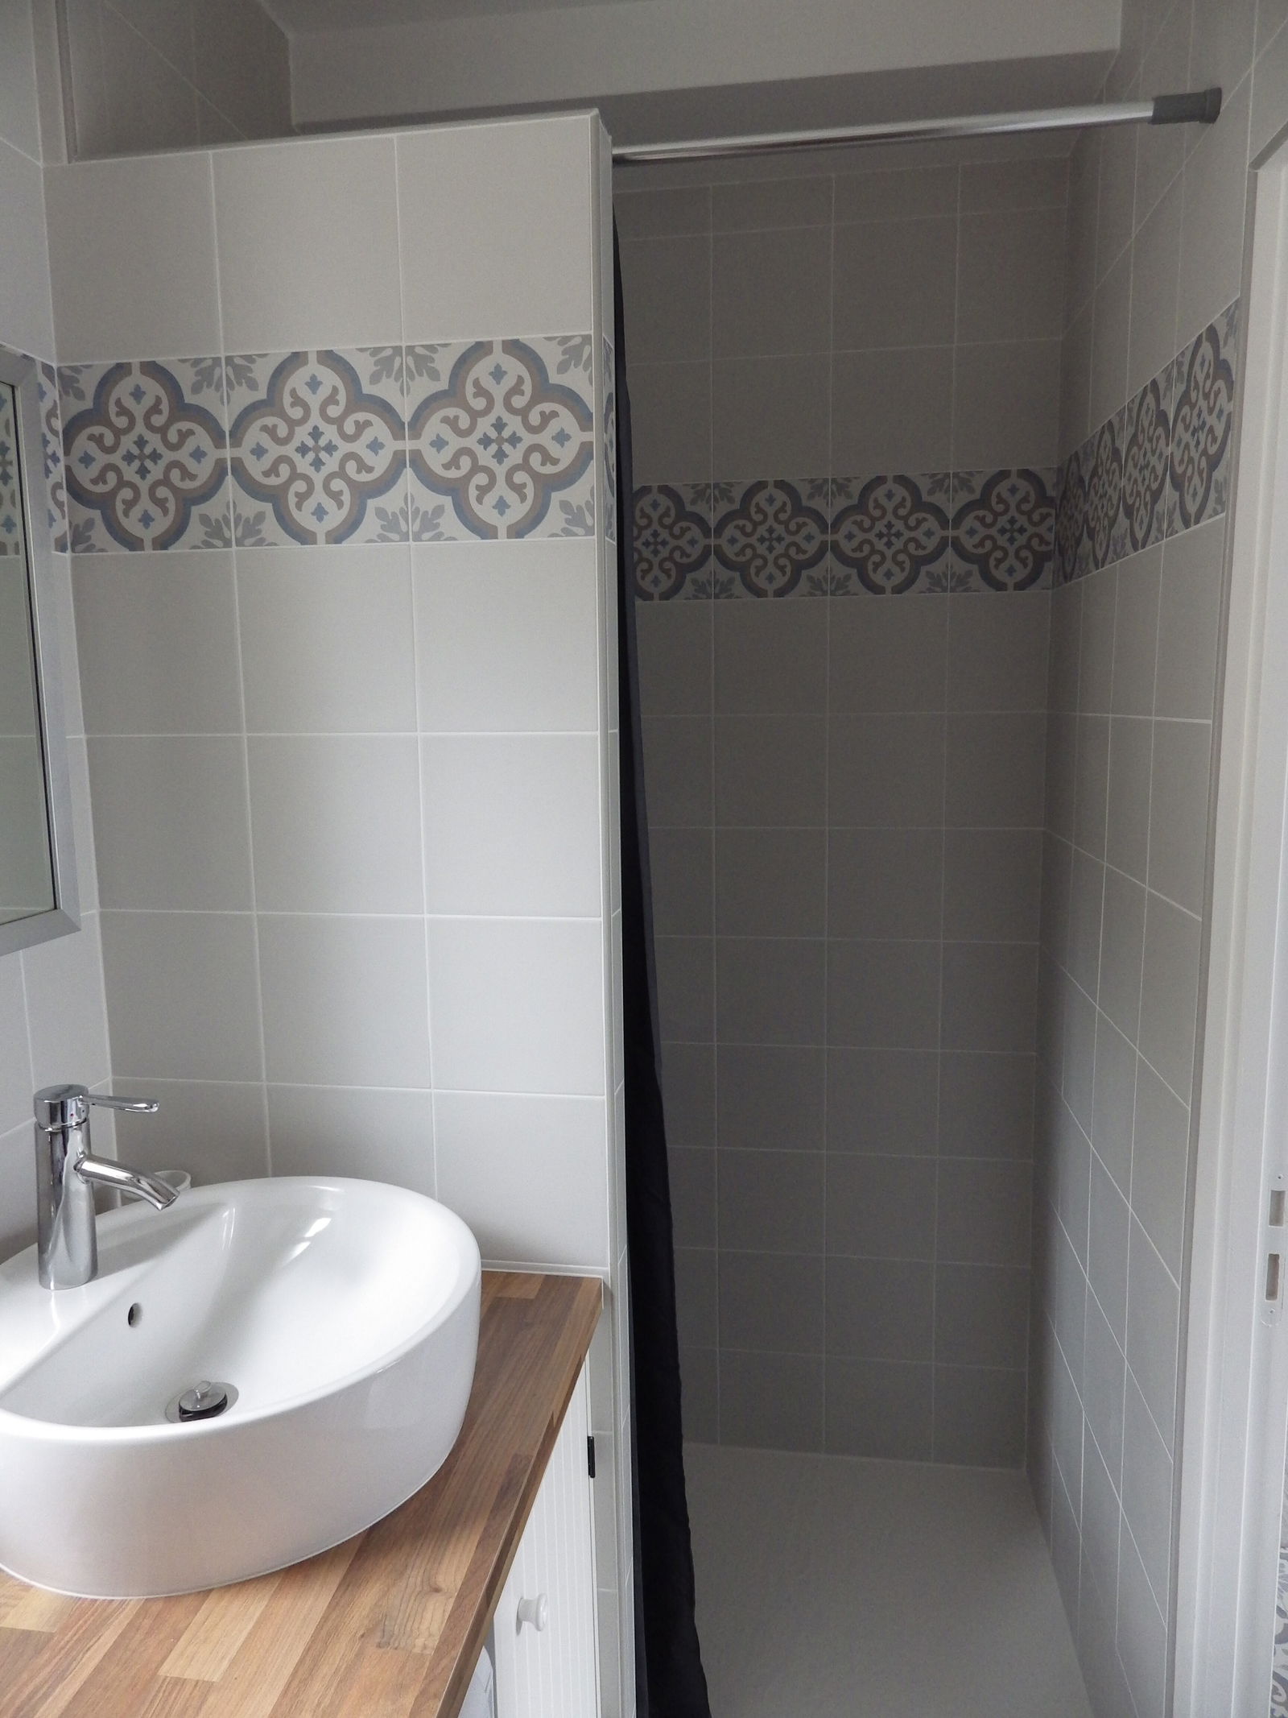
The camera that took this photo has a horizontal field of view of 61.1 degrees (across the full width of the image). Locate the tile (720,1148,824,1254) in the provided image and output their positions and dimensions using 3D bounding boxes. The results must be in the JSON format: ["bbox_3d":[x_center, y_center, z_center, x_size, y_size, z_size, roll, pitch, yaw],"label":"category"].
[{"bbox_3d":[0.241,0.647,2.067,0.200,0.200,0.010,0,7,9],"label":"tile"}]

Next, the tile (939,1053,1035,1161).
[{"bbox_3d":[0.619,0.446,1.973,0.167,0.200,0.010,0,7,8],"label":"tile"}]

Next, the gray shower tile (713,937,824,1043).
[{"bbox_3d":[0.233,0.244,2.004,0.200,0.200,0.010,0,7,8],"label":"gray shower tile"}]

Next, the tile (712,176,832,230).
[{"bbox_3d":[0.215,-1.093,1.831,0.200,0.076,0.010,0,7,8],"label":"tile"}]

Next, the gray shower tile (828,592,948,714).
[{"bbox_3d":[0.425,-0.354,1.897,0.201,0.200,0.010,0,7,8],"label":"gray shower tile"}]

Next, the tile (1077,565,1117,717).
[{"bbox_3d":[0.643,-0.303,1.541,0.009,0.198,0.198,0,8,9],"label":"tile"}]

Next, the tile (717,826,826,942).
[{"bbox_3d":[0.232,0.045,1.990,0.200,0.200,0.010,0,7,9],"label":"tile"}]

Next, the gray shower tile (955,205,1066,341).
[{"bbox_3d":[0.601,-0.953,1.792,0.167,0.200,0.010,0,8,9],"label":"gray shower tile"}]

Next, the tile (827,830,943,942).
[{"bbox_3d":[0.430,0.046,1.948,0.201,0.200,0.010,0,7,8],"label":"tile"}]

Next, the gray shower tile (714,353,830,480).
[{"bbox_3d":[0.217,-0.744,1.850,0.198,0.198,0.009,0,8,8],"label":"gray shower tile"}]

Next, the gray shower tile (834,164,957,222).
[{"bbox_3d":[0.415,-1.092,1.801,0.201,0.076,0.010,0,7,8],"label":"gray shower tile"}]

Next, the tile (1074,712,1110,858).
[{"bbox_3d":[0.657,-0.105,1.594,0.010,0.200,0.200,0,7,9],"label":"tile"}]

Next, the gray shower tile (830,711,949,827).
[{"bbox_3d":[0.428,-0.154,1.926,0.200,0.200,0.010,0,7,8],"label":"gray shower tile"}]

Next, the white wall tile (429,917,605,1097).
[{"bbox_3d":[-0.142,0.164,1.223,0.199,0.200,0.010,0,7,8],"label":"white wall tile"}]

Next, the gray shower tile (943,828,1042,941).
[{"bbox_3d":[0.609,0.050,1.907,0.167,0.198,0.009,0,8,8],"label":"gray shower tile"}]

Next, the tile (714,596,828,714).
[{"bbox_3d":[0.223,-0.348,1.906,0.198,0.198,0.009,0,8,8],"label":"tile"}]

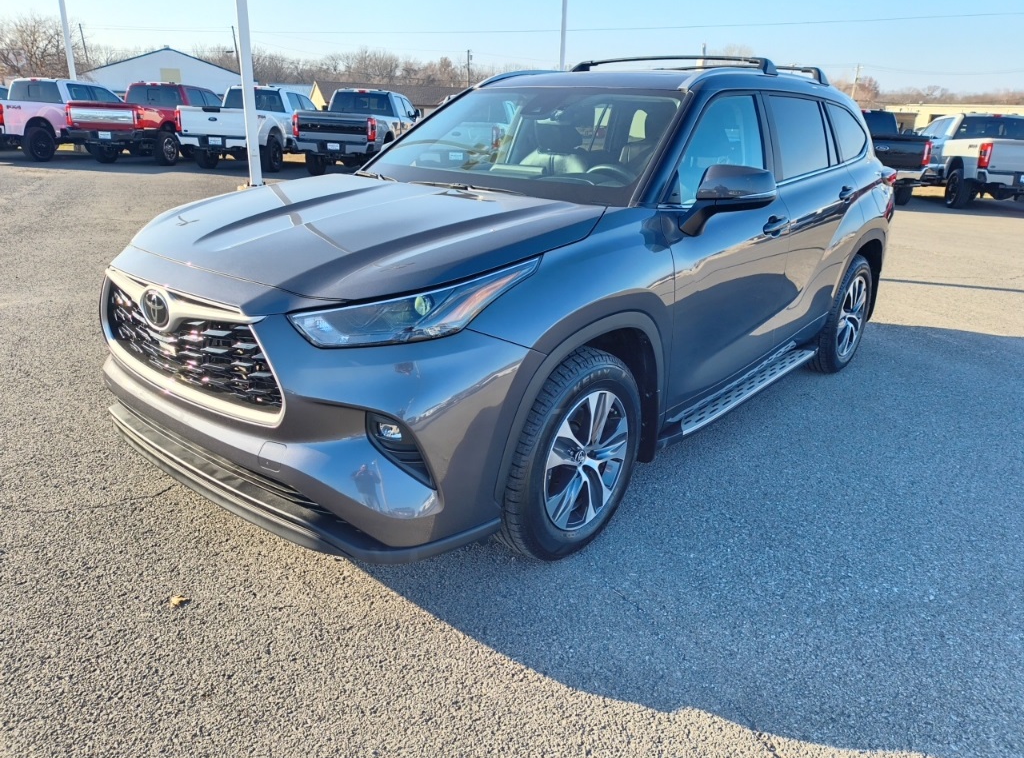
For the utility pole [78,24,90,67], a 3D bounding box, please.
[{"bbox_3d":[-47.049,-33.749,81.887,0.300,10.000,0.300,2,19,0],"label":"utility pole"}]

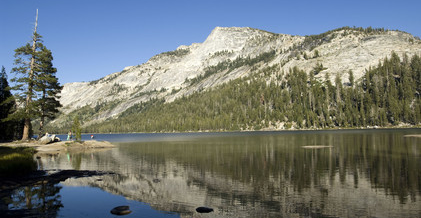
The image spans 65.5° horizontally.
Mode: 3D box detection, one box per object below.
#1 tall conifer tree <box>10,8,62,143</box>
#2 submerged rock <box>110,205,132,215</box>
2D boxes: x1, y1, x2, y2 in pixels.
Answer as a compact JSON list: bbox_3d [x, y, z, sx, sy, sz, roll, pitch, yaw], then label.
[{"bbox_3d":[-21.896,-4.429,41.178,5.728,16.545,5.441,1,-4,-28],"label":"tall conifer tree"},{"bbox_3d":[-2.068,2.337,7.604,0.487,0.160,0.380,0,-4,-15],"label":"submerged rock"}]

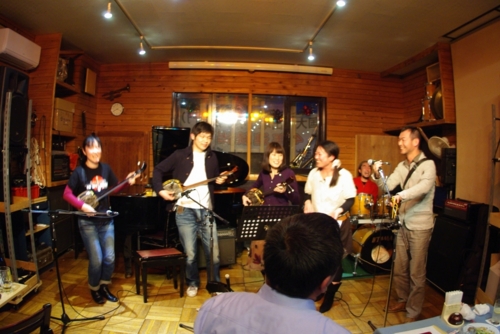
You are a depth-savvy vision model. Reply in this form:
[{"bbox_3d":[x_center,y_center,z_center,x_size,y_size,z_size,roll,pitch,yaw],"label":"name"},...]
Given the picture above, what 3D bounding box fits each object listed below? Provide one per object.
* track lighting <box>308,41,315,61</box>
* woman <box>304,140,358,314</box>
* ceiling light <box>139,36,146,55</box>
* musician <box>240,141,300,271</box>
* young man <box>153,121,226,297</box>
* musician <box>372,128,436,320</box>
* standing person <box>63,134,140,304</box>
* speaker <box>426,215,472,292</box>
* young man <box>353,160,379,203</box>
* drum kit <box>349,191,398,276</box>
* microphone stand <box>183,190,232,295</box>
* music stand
[{"bbox_3d":[0.672,-1.274,3.799,0.080,0.240,0.090,1,3,3],"label":"track lighting"},{"bbox_3d":[0.710,0.540,3.120,0.500,1.560,0.380,2,1,23],"label":"woman"},{"bbox_3d":[-1.240,-1.400,4.000,0.090,0.210,0.100,1,1,-18],"label":"ceiling light"},{"bbox_3d":[0.225,0.530,3.650,0.560,1.570,0.400,1,1,12],"label":"musician"},{"bbox_3d":[-0.590,0.420,3.420,0.680,1.730,0.420,1,1,-9],"label":"young man"},{"bbox_3d":[1.408,0.490,3.084,0.530,1.690,0.470,0,3,-18],"label":"musician"},{"bbox_3d":[-1.416,0.496,3.319,0.620,1.600,0.450,-1,3,-24],"label":"standing person"},{"bbox_3d":[2.250,0.933,3.600,0.400,0.680,0.580,0,3,-6],"label":"speaker"},{"bbox_3d":[1.570,0.600,4.720,0.550,1.360,0.650,1,1,9],"label":"young man"},{"bbox_3d":[1.650,0.860,4.420,1.200,1.000,0.950,1,1,7],"label":"drum kit"},{"bbox_3d":[-0.417,0.760,3.517,0.500,1.050,0.340,0,3,-6],"label":"microphone stand"},{"bbox_3d":[0.165,0.830,3.100,0.500,1.000,0.430,1,1,-16],"label":"music stand"}]

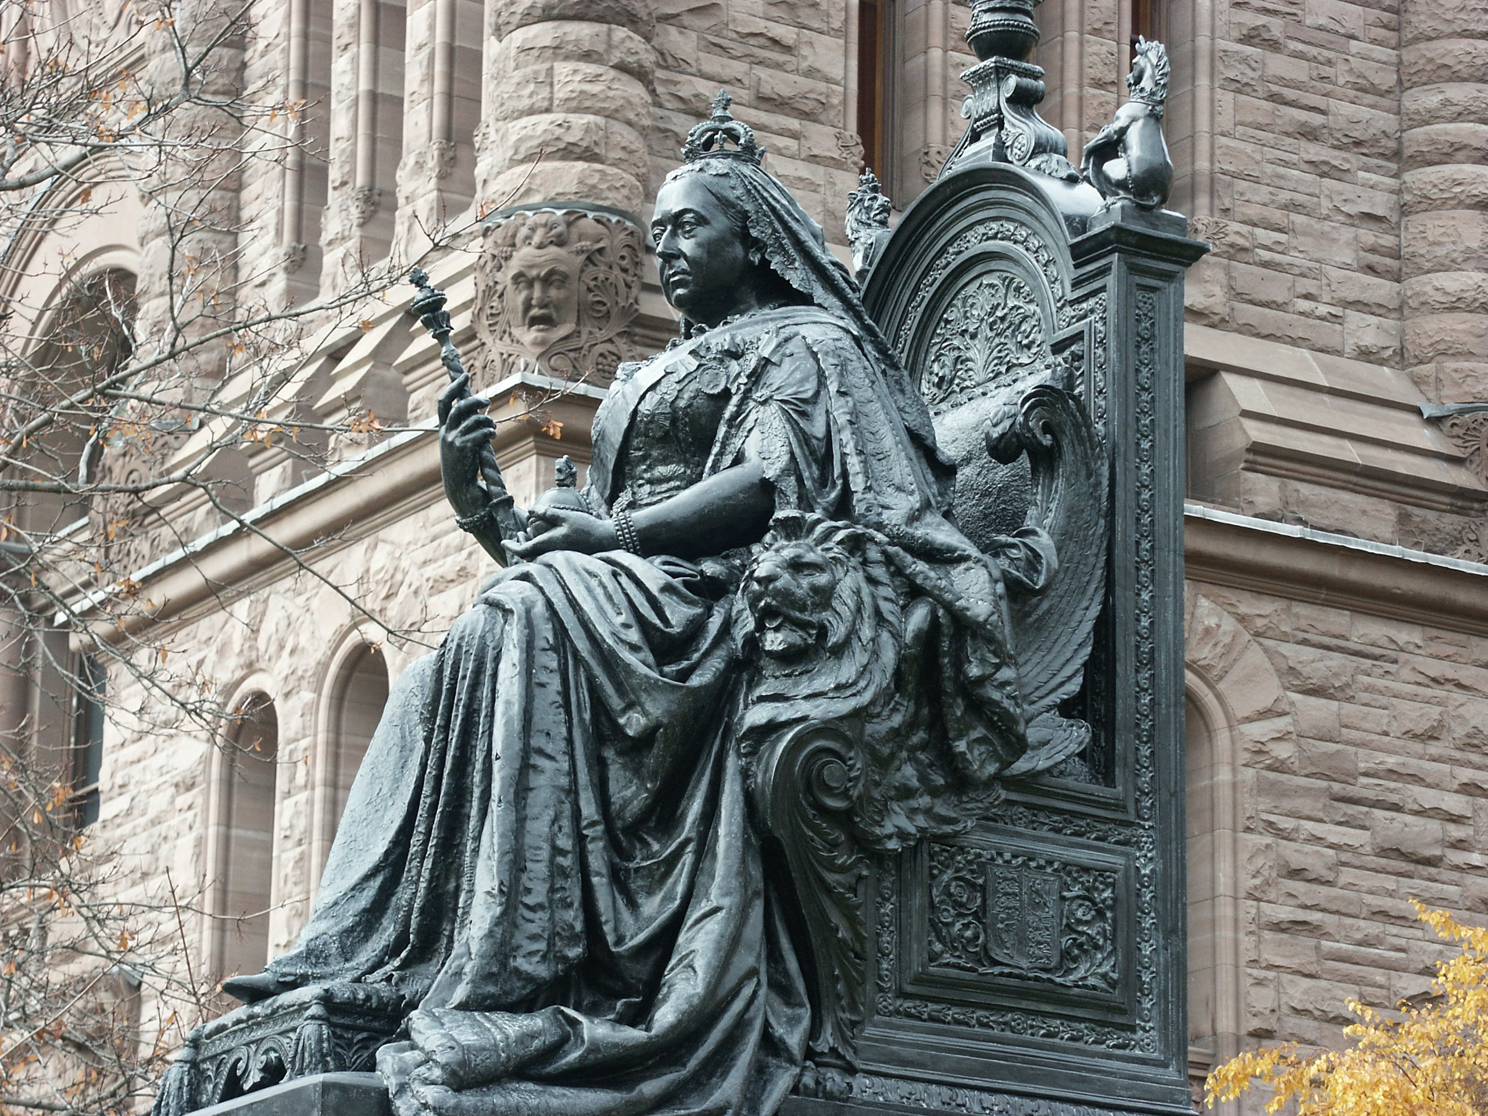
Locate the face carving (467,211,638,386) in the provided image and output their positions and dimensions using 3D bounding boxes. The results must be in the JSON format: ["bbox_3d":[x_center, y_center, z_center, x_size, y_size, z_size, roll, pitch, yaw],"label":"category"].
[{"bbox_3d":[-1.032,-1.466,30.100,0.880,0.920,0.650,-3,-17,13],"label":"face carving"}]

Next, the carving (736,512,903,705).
[{"bbox_3d":[0.163,0.108,11.900,0.360,0.410,0.330,-12,-21,38],"label":"carving"}]

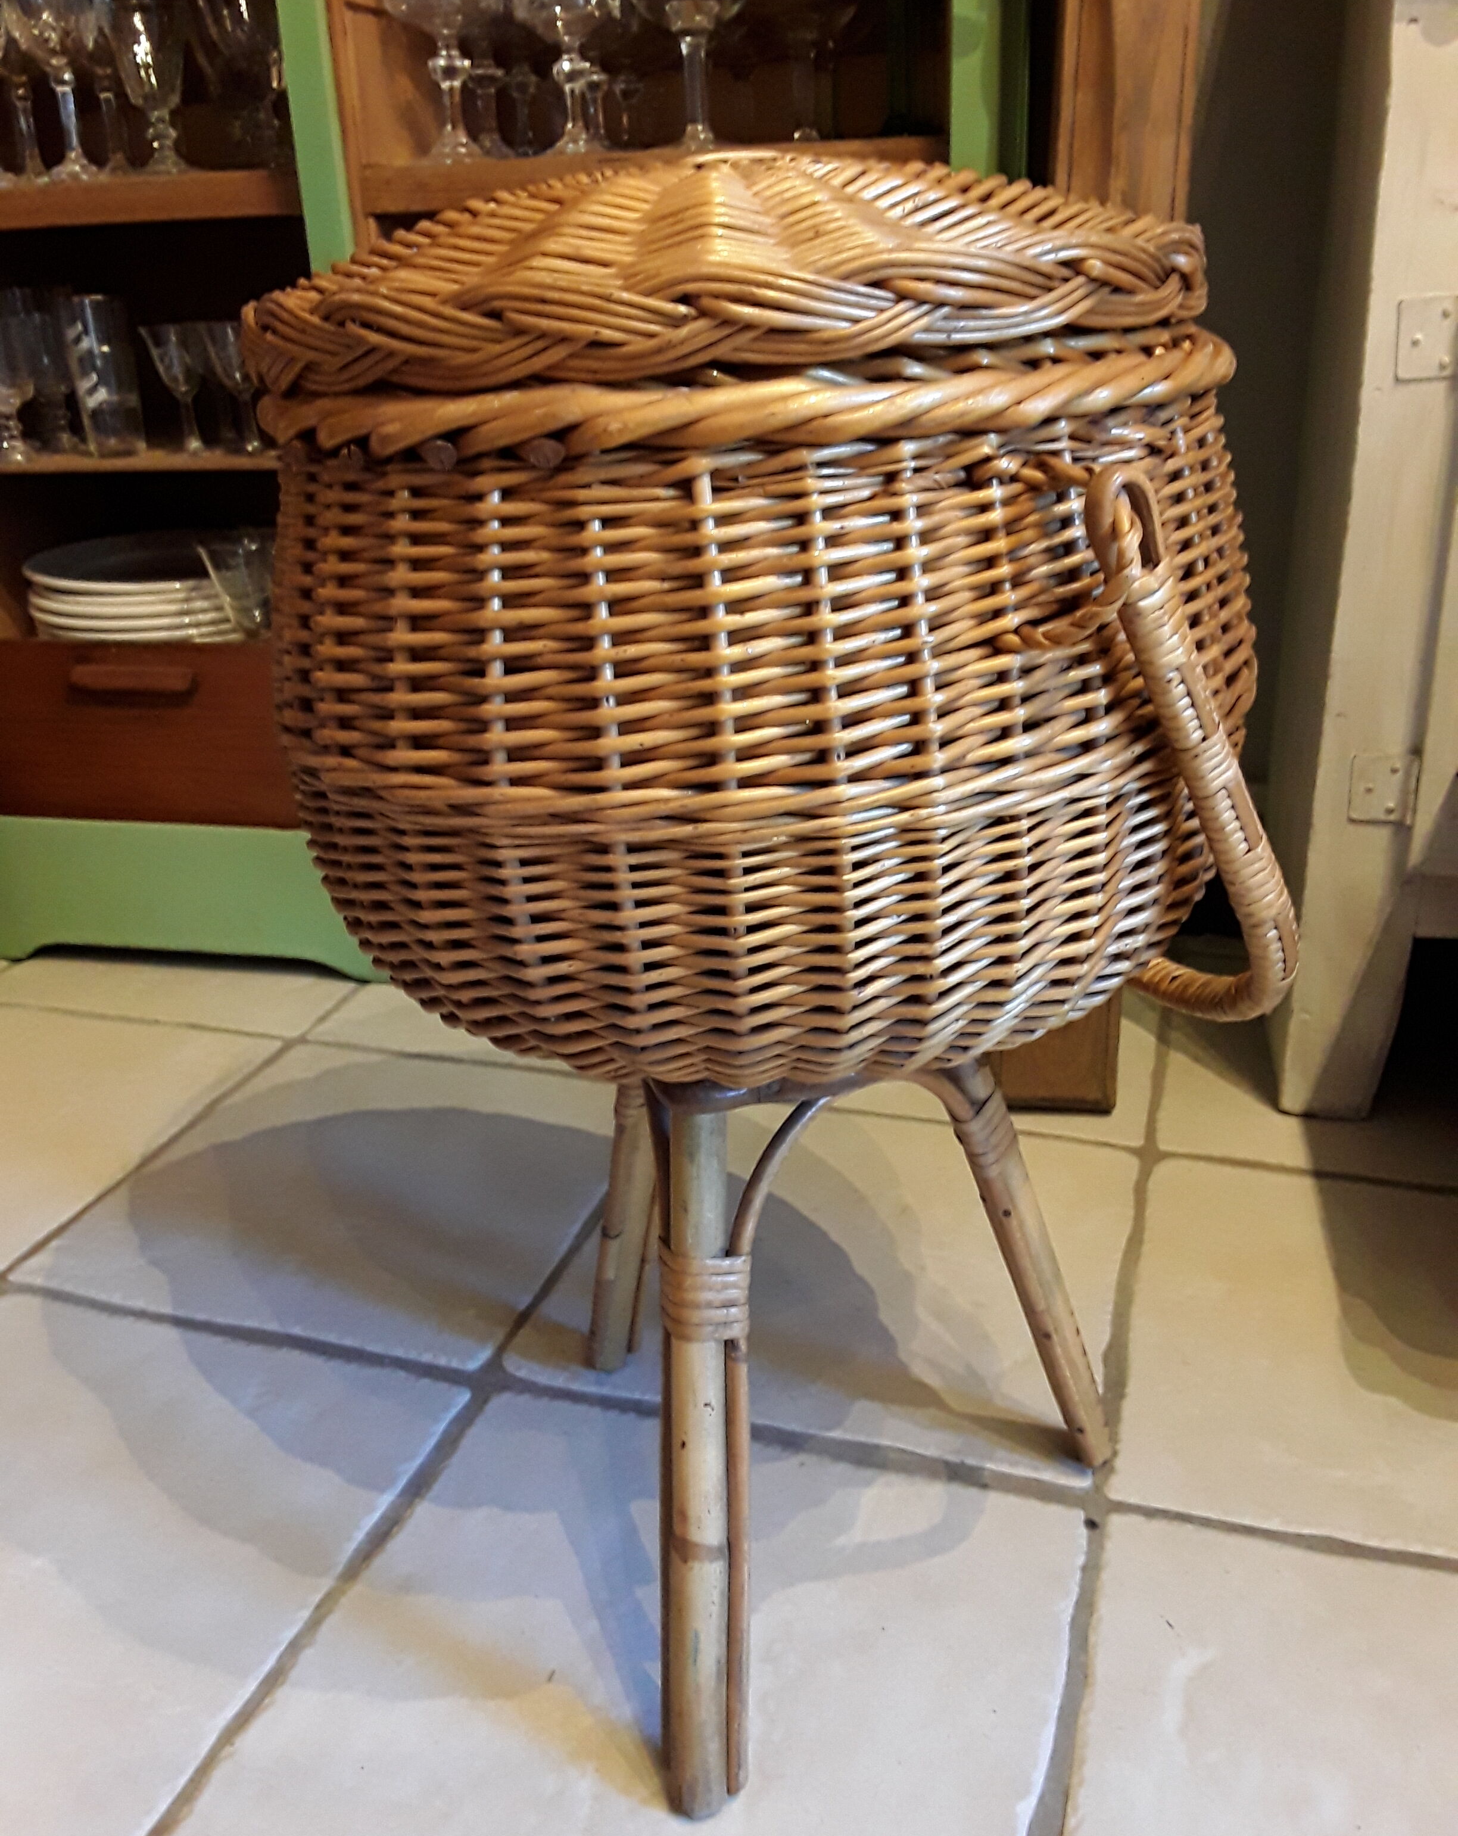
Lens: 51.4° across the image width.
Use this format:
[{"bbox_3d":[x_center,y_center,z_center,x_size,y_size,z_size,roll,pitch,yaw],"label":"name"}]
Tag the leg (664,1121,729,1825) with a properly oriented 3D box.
[{"bbox_3d":[-0.012,0.215,0.594,0.023,0.291,0.023,0,8,0],"label":"leg"}]

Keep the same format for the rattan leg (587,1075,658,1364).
[{"bbox_3d":[-0.053,0.133,0.796,0.023,0.291,0.023,5,34,-2],"label":"rattan leg"}]

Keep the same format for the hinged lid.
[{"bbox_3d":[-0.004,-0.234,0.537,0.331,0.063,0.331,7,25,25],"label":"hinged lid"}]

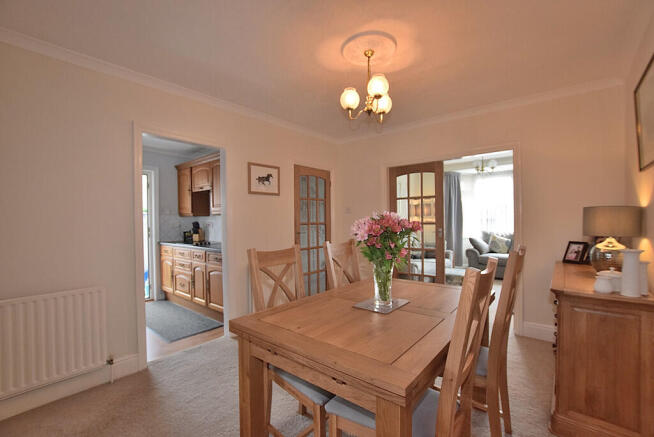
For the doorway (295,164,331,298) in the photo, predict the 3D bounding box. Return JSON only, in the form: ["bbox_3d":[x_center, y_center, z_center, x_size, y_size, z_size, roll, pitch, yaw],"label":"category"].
[{"bbox_3d":[-0.194,0.264,3.995,0.070,1.987,0.774,0,0,41],"label":"doorway"}]

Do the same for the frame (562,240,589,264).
[{"bbox_3d":[2.170,0.307,2.385,0.025,0.195,0.138,23,-10,-24],"label":"frame"}]

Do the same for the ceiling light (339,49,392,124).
[{"bbox_3d":[0.328,-0.990,2.029,0.425,0.495,0.425,0,0,41],"label":"ceiling light"}]

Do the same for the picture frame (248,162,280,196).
[{"bbox_3d":[-0.751,-0.467,3.307,0.025,0.365,0.470,0,0,41],"label":"picture frame"}]

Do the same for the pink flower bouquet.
[{"bbox_3d":[0.343,0.235,1.570,0.390,0.530,0.360,-1,0,0],"label":"pink flower bouquet"}]

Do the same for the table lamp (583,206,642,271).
[{"bbox_3d":[1.990,0.157,1.909,0.291,0.485,0.291,0,0,41],"label":"table lamp"}]

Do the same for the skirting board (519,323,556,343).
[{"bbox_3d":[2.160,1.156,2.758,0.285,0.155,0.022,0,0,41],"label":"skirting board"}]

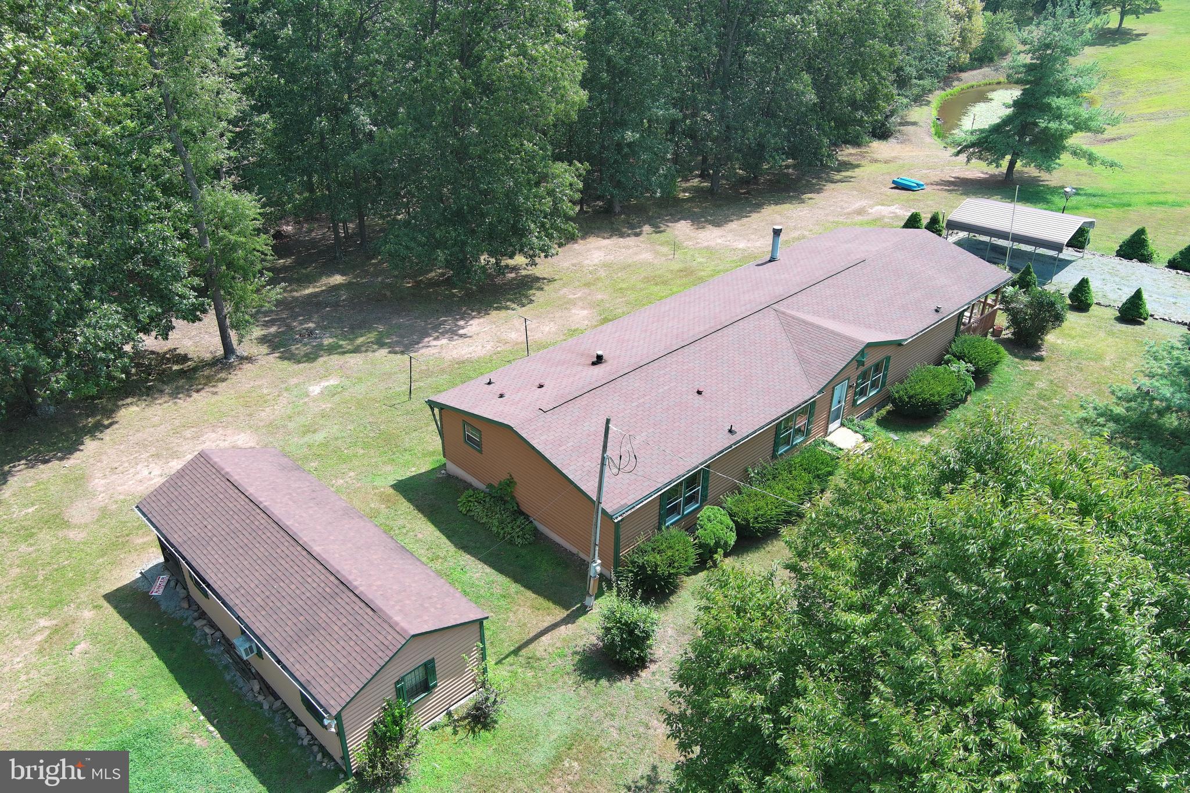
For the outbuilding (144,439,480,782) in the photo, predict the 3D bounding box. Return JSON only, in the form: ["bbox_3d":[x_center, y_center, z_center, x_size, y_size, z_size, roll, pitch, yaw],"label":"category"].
[{"bbox_3d":[-7.861,4.939,25.850,4.416,3.276,10.557,-26,40,-37],"label":"outbuilding"}]

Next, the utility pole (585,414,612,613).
[{"bbox_3d":[0.121,3.305,25.703,0.300,6.442,0.300,-23,40,-38],"label":"utility pole"}]

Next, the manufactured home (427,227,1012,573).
[{"bbox_3d":[6.125,-1.618,37.155,24.035,4.100,8.987,-26,39,-37],"label":"manufactured home"}]

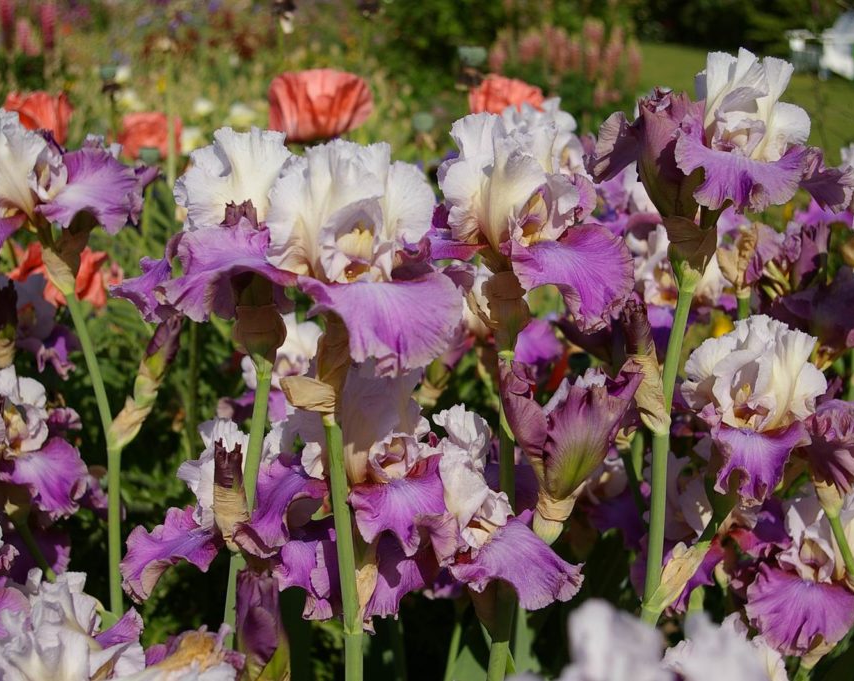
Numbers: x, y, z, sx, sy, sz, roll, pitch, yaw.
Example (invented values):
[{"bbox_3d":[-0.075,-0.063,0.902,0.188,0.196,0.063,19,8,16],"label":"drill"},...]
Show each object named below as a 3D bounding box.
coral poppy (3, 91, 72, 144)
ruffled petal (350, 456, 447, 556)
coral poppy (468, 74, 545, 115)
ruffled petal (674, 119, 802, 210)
[{"bbox_3d":[-0.587,-0.335,2.100,0.105,0.085,0.105,0,14,0],"label":"coral poppy"},{"bbox_3d":[-0.022,0.131,1.080,0.076,0.062,0.052,0,15,0],"label":"ruffled petal"},{"bbox_3d":[0.114,-0.343,2.000,0.112,0.073,0.112,0,15,0],"label":"coral poppy"},{"bbox_3d":[0.206,-0.116,0.920,0.087,0.056,0.062,-2,14,-8],"label":"ruffled petal"}]

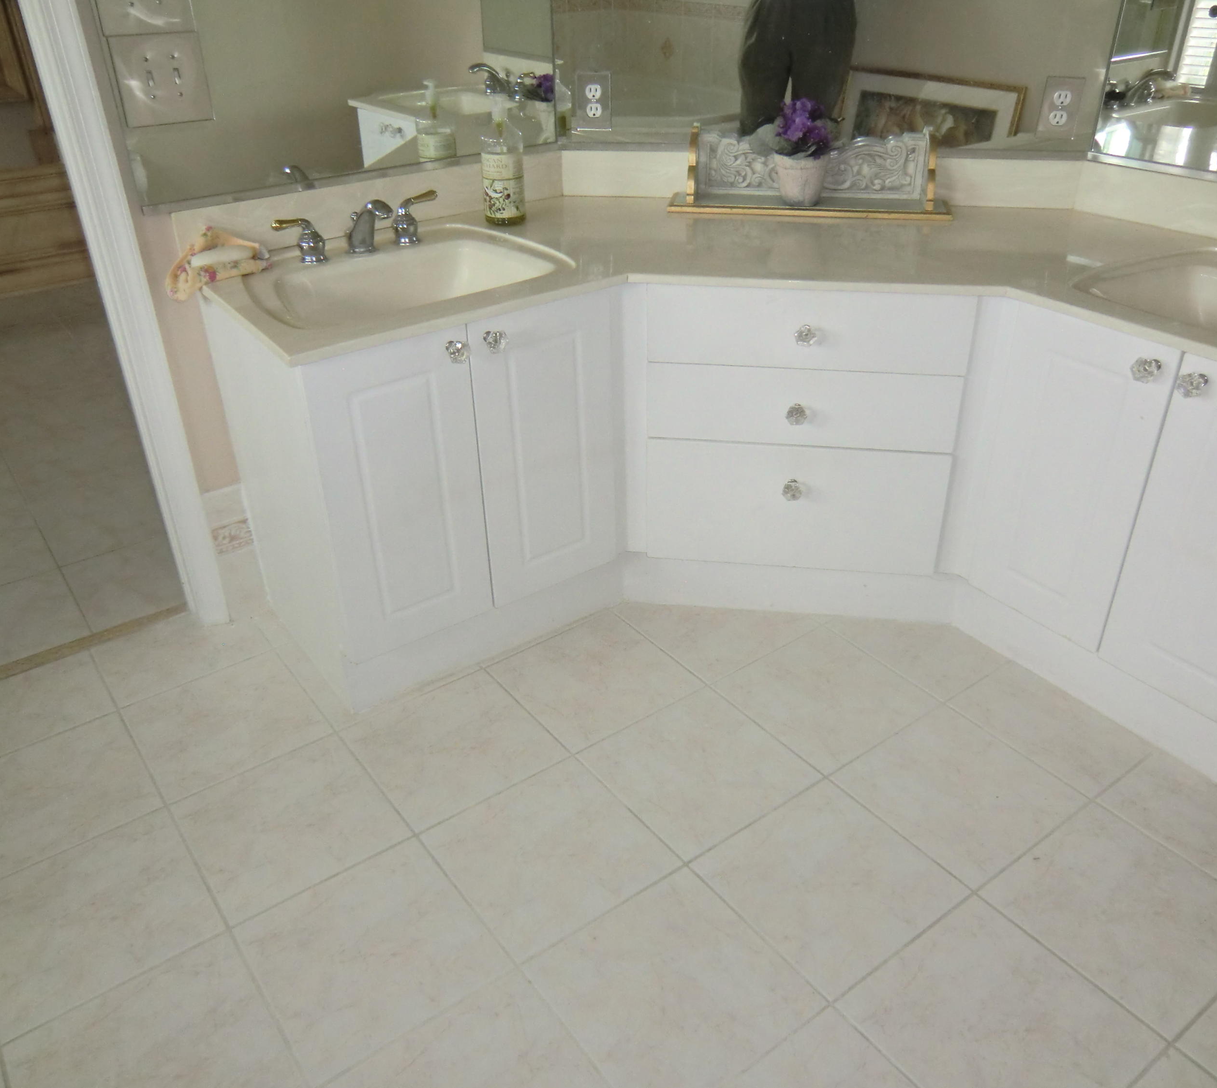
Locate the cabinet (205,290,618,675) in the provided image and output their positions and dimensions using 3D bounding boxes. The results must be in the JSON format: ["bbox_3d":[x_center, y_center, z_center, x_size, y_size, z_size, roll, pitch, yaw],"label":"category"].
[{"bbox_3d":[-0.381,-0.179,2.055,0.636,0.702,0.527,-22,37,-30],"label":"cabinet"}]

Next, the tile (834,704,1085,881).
[{"bbox_3d":[0.602,0.427,1.747,0.313,0.010,0.313,-22,37,-30],"label":"tile"}]

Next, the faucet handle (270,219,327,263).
[{"bbox_3d":[-0.599,-0.594,1.969,0.090,0.078,0.055,-22,37,-30],"label":"faucet handle"}]

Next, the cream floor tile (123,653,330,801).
[{"bbox_3d":[-0.712,0.335,1.878,0.305,0.012,0.305,-22,37,-30],"label":"cream floor tile"}]

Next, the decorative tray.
[{"bbox_3d":[0.449,-0.827,2.229,0.618,0.172,0.115,5,32,9],"label":"decorative tray"}]

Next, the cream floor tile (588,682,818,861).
[{"bbox_3d":[0.156,0.394,1.785,0.309,0.010,0.309,-22,37,-30],"label":"cream floor tile"}]

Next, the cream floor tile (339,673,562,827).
[{"bbox_3d":[-0.282,0.370,1.865,0.313,0.010,0.313,-22,37,-30],"label":"cream floor tile"}]

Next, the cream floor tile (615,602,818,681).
[{"bbox_3d":[0.221,0.166,2.157,0.309,0.010,0.309,-22,37,-30],"label":"cream floor tile"}]

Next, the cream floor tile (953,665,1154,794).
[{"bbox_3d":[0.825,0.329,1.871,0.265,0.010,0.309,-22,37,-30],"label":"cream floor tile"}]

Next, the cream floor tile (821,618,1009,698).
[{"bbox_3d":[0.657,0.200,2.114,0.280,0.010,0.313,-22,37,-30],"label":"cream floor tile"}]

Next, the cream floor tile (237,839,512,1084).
[{"bbox_3d":[-0.342,0.586,1.452,0.305,0.012,0.305,-22,37,-30],"label":"cream floor tile"}]

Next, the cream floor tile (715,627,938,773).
[{"bbox_3d":[0.411,0.290,1.916,0.305,0.012,0.305,-22,37,-30],"label":"cream floor tile"}]

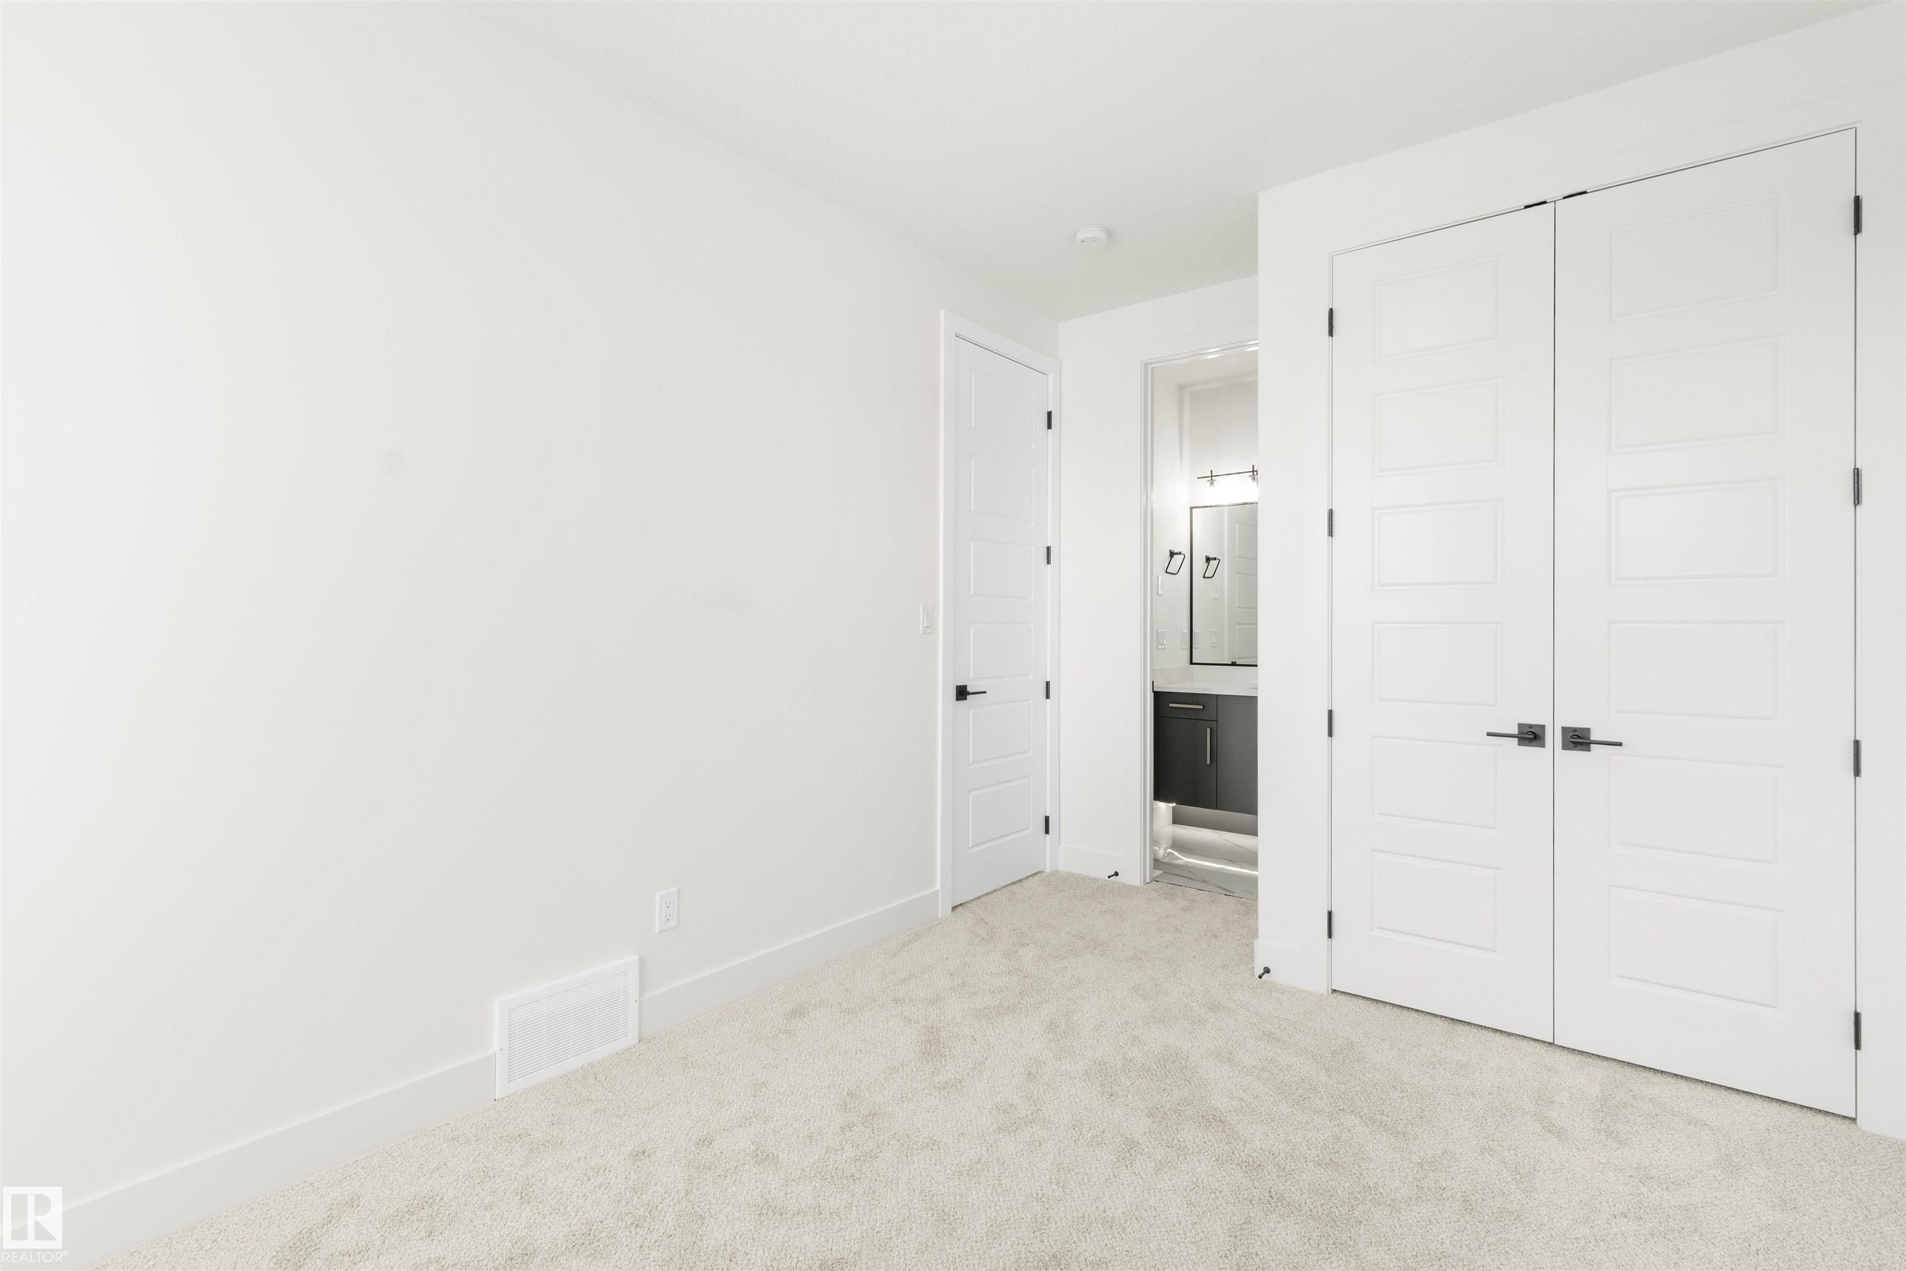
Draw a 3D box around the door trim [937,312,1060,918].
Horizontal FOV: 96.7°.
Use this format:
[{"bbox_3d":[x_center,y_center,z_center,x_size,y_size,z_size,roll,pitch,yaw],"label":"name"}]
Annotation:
[{"bbox_3d":[0.228,-0.099,3.917,0.060,2.554,0.970,0,0,37],"label":"door trim"}]

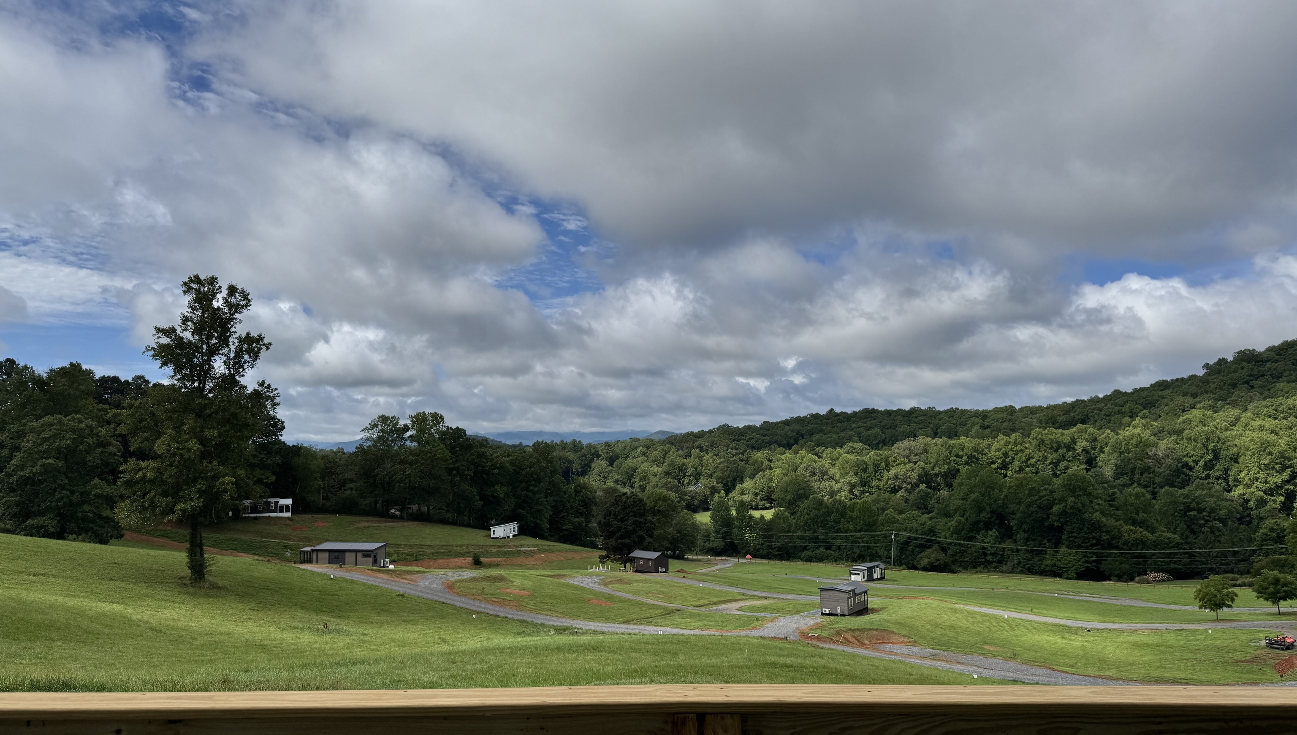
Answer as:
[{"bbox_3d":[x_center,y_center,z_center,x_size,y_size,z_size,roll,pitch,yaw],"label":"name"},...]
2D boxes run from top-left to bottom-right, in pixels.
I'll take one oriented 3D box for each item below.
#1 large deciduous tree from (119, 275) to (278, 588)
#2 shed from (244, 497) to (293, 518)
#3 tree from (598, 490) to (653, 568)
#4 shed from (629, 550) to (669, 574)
[{"bbox_3d":[-33.019,4.559,66.000,11.000,22.500,10.600,2,-5,-27],"label":"large deciduous tree"},{"bbox_3d":[-84.575,31.166,200.000,9.700,3.750,3.600,2,-5,-25],"label":"shed"},{"bbox_3d":[-4.561,33.234,184.000,11.200,15.600,11.000,0,-5,0],"label":"tree"},{"bbox_3d":[0.099,38.036,176.000,6.300,3.750,3.800,-4,-7,42],"label":"shed"}]

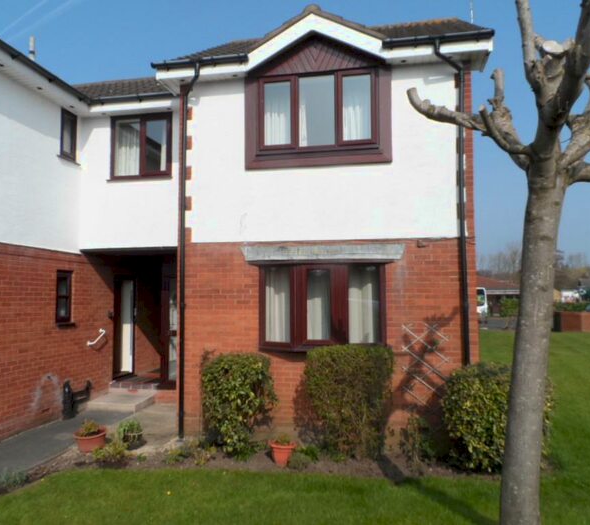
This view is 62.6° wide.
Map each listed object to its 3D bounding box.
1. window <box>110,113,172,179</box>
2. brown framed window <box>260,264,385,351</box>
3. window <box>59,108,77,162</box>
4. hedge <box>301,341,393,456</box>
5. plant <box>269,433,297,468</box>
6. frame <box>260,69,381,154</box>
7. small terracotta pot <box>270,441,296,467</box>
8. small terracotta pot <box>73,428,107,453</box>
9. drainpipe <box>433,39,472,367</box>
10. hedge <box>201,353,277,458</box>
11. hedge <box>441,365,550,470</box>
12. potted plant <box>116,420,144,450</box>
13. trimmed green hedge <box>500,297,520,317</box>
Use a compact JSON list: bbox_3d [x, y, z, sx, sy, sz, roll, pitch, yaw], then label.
[{"bbox_3d":[-2.644,-1.996,8.337,1.180,1.150,0.100,-1,-4,12],"label":"window"},{"bbox_3d":[0.335,0.611,6.521,1.740,1.170,0.260,-1,-4,10],"label":"brown framed window"},{"bbox_3d":[-3.850,-2.144,8.226,0.100,0.820,0.440,-1,-4,10],"label":"window"},{"bbox_3d":[0.644,1.733,6.027,1.100,1.320,0.660,-1,-4,12],"label":"hedge"},{"bbox_3d":[-0.132,2.164,5.614,0.310,0.390,0.310,0,-4,0],"label":"plant"},{"bbox_3d":[0.312,-2.112,6.801,1.715,1.120,0.110,-1,-4,10],"label":"frame"},{"bbox_3d":[-0.132,2.228,5.609,0.300,0.260,0.300,0,-4,0],"label":"small terracotta pot"},{"bbox_3d":[-2.613,2.287,6.236,0.400,0.210,0.400,0,-4,0],"label":"small terracotta pot"},{"bbox_3d":[2.033,-0.251,6.179,0.400,5.300,0.340,-1,-4,10],"label":"drainpipe"},{"bbox_3d":[-0.687,1.814,6.299,0.940,1.200,0.620,-1,-4,12],"label":"hedge"},{"bbox_3d":[2.295,1.810,5.657,1.200,1.110,0.820,-1,-4,12],"label":"hedge"},{"bbox_3d":[-2.177,2.264,6.484,0.350,0.370,0.340,-1,-4,10],"label":"potted plant"},{"bbox_3d":[14.210,2.901,32.000,1.400,1.350,1.300,-1,-4,12],"label":"trimmed green hedge"}]

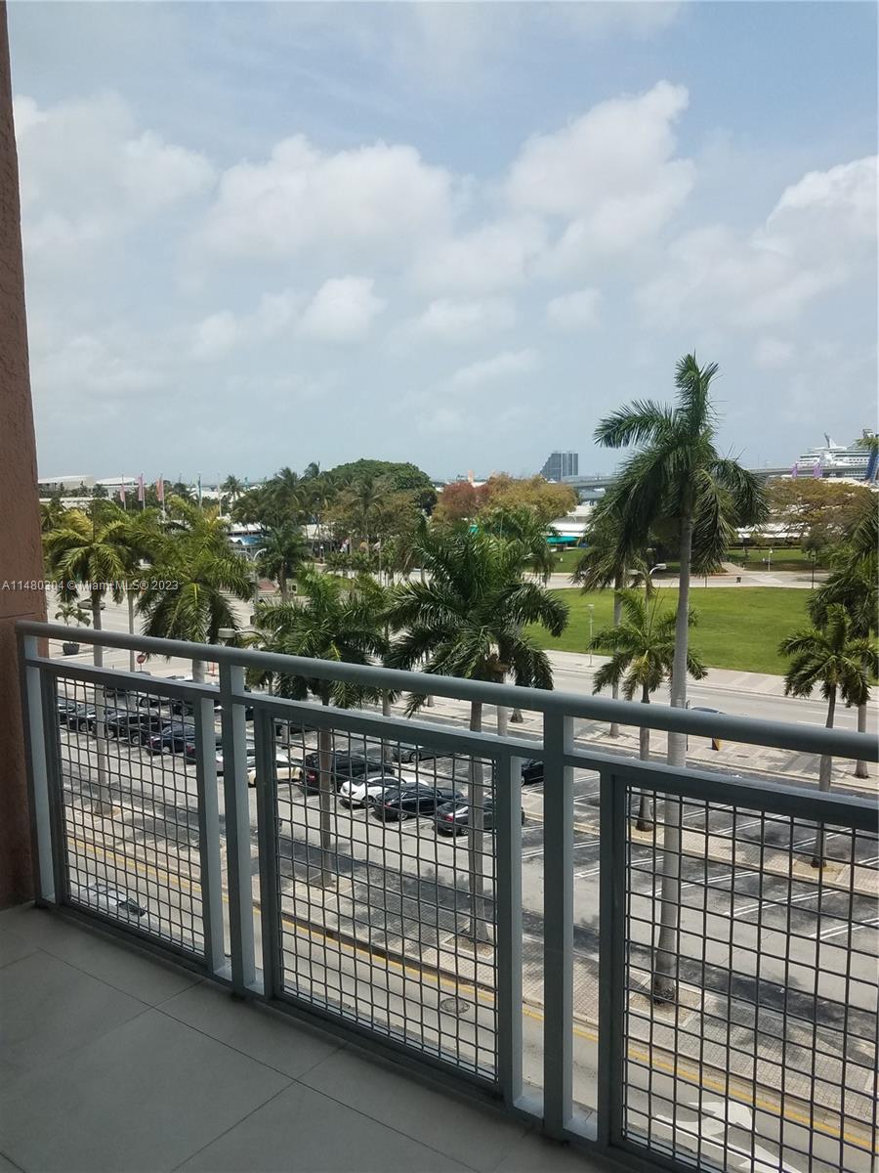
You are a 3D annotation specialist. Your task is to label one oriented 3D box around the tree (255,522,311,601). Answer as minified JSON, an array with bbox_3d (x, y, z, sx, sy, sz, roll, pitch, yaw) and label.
[{"bbox_3d":[-21.574,-2.813,122.419,8.540,12.140,8.540,-2,7,-10],"label":"tree"}]

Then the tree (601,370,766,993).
[{"bbox_3d":[7.379,3.236,27.639,5.060,20.560,5.060,1,7,15],"label":"tree"}]

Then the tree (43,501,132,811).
[{"bbox_3d":[-17.639,3.760,45.603,4.540,16.200,4.540,-3,7,-22],"label":"tree"}]

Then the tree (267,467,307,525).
[{"bbox_3d":[-27.901,-12.293,164.620,7.200,19.630,7.200,-1,6,0],"label":"tree"}]

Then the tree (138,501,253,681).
[{"bbox_3d":[-11.639,4.402,41.905,5.500,16.320,5.500,-1,6,0],"label":"tree"}]

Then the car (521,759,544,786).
[{"bbox_3d":[5.456,10.495,51.906,4.650,1.460,1.830,-5,8,-31],"label":"car"}]

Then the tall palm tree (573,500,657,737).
[{"bbox_3d":[11.608,2.274,58.134,5.450,15.510,5.450,0,7,11],"label":"tall palm tree"}]

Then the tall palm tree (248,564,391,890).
[{"bbox_3d":[-5.272,6.168,37.598,5.900,13.600,5.900,-1,6,0],"label":"tall palm tree"}]

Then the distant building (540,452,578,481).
[{"bbox_3d":[162.902,-151.518,1198.452,51.920,61.020,32.000,0,7,8],"label":"distant building"}]

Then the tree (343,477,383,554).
[{"bbox_3d":[-13.911,-11.590,164.723,7.000,17.810,7.000,-1,6,0],"label":"tree"}]

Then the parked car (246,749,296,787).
[{"bbox_3d":[-8.997,10.649,52.344,4.650,1.470,1.830,-4,7,-24],"label":"parked car"}]

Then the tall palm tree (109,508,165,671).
[{"bbox_3d":[-22.951,1.878,66.077,4.870,15.500,4.870,-3,7,-20],"label":"tall palm tree"}]

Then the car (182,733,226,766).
[{"bbox_3d":[-13.424,10.267,56.266,4.650,1.470,1.830,-4,7,-25],"label":"car"}]

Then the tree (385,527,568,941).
[{"bbox_3d":[1.393,5.488,31.872,6.530,15.310,6.530,-1,6,2],"label":"tree"}]

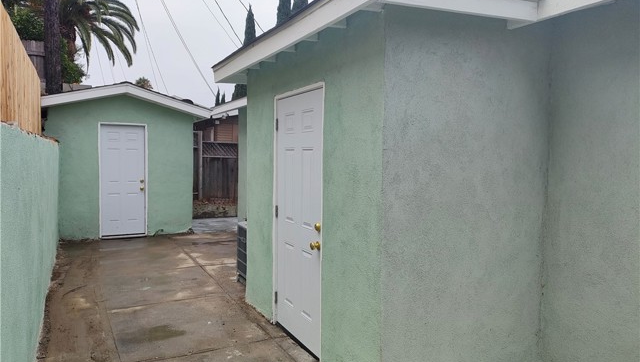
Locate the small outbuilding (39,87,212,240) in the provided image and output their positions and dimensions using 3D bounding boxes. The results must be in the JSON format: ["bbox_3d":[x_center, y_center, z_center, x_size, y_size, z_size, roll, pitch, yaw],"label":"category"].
[{"bbox_3d":[-4.194,-0.443,9.839,2.970,2.850,3.200,-1,3,-27],"label":"small outbuilding"}]

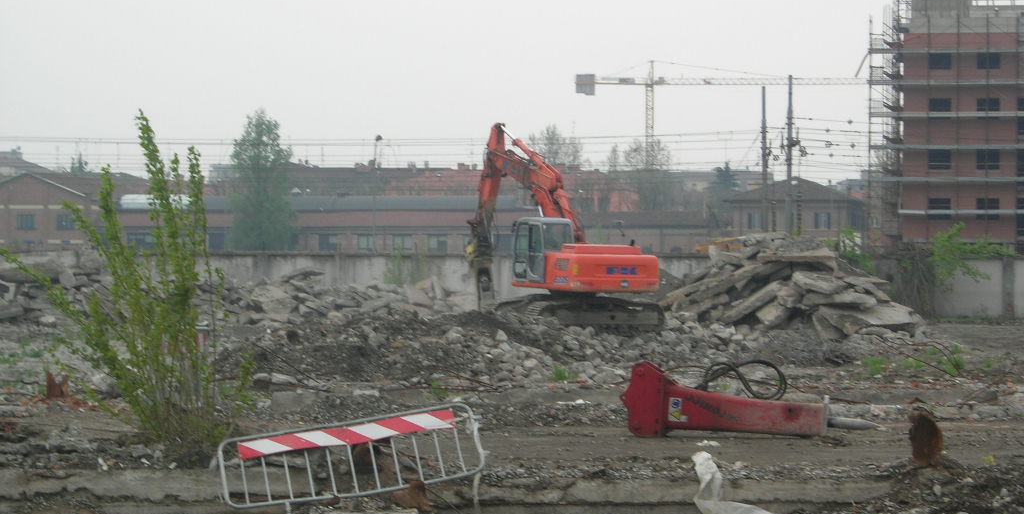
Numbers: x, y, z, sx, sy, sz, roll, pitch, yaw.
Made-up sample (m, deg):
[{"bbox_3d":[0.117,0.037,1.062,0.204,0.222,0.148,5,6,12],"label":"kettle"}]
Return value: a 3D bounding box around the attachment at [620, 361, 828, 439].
[{"bbox_3d":[2.070,1.390,32.500,2.080,0.750,0.520,0,0,5],"label":"attachment"}]

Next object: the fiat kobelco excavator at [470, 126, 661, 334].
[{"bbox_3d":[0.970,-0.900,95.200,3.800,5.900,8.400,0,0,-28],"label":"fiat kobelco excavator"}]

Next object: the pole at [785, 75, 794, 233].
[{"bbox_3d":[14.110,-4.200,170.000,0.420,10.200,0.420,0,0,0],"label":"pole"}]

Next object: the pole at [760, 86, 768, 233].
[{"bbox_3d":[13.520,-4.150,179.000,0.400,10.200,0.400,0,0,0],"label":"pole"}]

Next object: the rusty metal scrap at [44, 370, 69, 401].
[{"bbox_3d":[-6.130,1.730,45.000,0.330,0.430,0.260,0,0,0],"label":"rusty metal scrap"}]

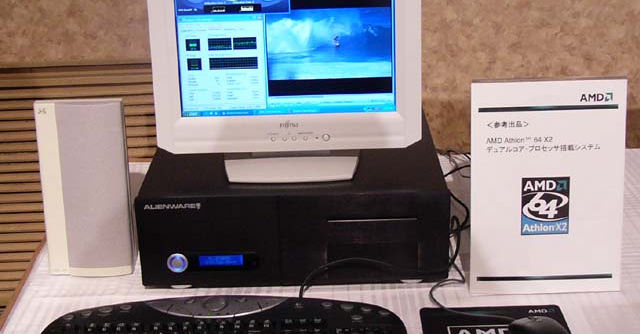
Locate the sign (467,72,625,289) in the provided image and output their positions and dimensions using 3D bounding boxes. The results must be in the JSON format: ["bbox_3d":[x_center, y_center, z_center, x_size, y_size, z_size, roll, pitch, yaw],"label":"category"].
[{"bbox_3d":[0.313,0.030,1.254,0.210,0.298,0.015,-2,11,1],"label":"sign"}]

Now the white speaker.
[{"bbox_3d":[-0.351,0.028,1.367,0.129,0.266,0.065,-2,14,0],"label":"white speaker"}]

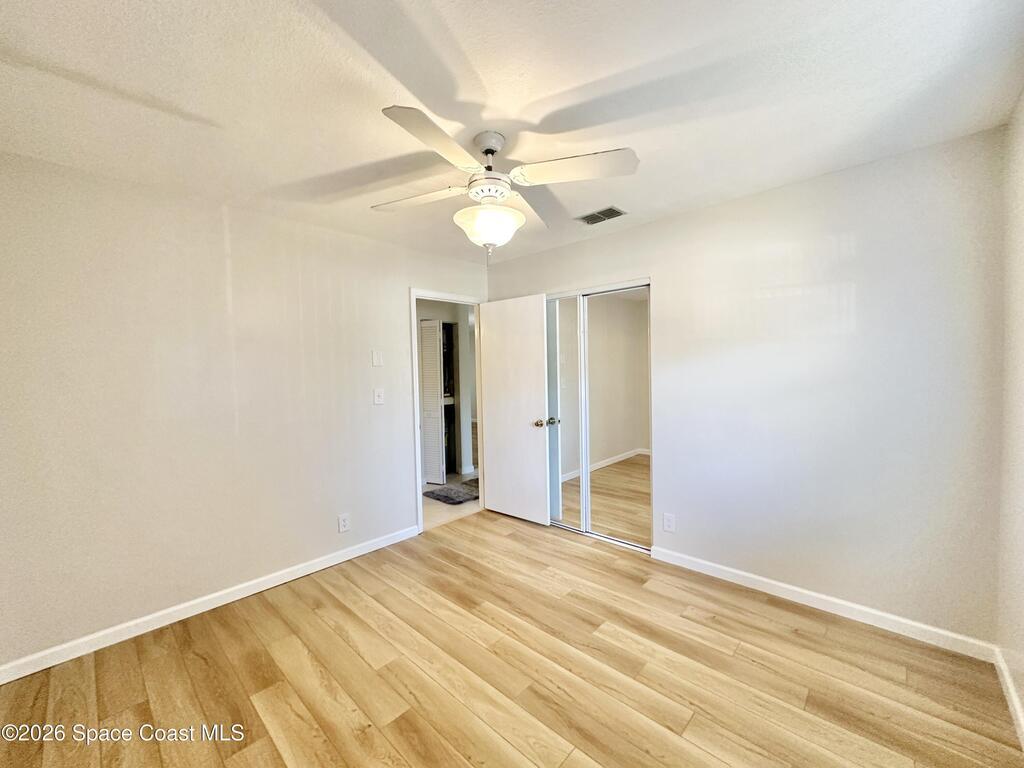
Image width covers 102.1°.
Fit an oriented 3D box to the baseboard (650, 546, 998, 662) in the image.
[{"bbox_3d":[1.641,1.246,2.488,1.662,0.087,0.016,1,3,43],"label":"baseboard"}]

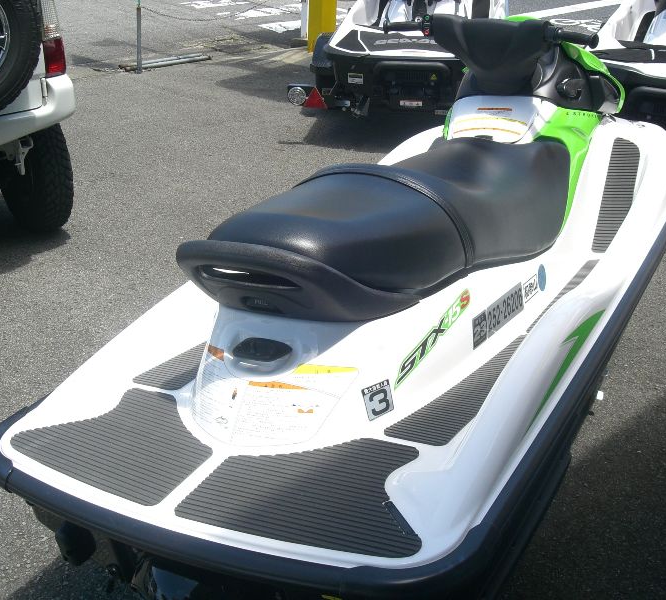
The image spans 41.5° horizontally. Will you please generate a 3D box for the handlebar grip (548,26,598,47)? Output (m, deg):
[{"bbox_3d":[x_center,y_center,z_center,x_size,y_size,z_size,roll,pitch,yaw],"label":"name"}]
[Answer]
[{"bbox_3d":[0.698,-0.757,2.534,0.042,0.042,0.151,-23,39,-34],"label":"handlebar grip"}]

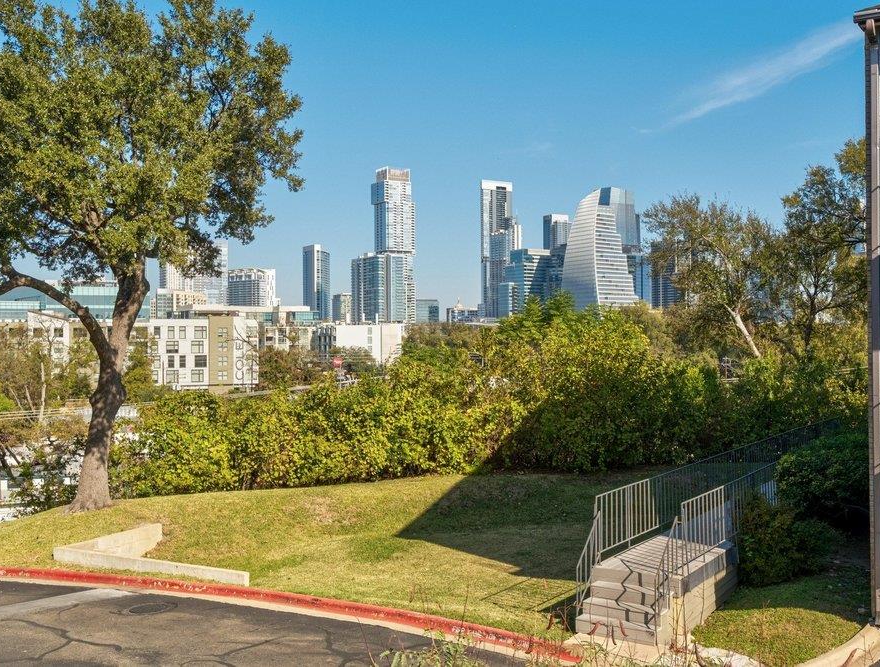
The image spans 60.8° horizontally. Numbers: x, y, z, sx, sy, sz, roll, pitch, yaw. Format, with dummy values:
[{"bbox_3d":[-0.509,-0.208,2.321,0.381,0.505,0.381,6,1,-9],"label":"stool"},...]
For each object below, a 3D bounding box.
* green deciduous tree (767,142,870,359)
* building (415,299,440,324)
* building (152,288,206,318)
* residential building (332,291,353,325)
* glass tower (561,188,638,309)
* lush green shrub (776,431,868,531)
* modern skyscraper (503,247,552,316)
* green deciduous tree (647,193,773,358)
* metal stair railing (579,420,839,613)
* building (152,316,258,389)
[{"bbox_3d":[15.300,-1.400,30.000,5.200,11.600,5.200,0,0,24],"label":"green deciduous tree"},{"bbox_3d":[-18.000,-20.000,1060.000,33.000,54.000,29.000,0,0,-30],"label":"building"},{"bbox_3d":[-228.000,-14.000,660.000,45.000,49.000,30.000,0,0,-30],"label":"building"},{"bbox_3d":[-157.000,-27.500,1230.000,26.000,77.000,30.000,0,0,-31],"label":"residential building"},{"bbox_3d":[188.000,-76.000,873.000,60.000,178.000,60.000,0,0,-30],"label":"glass tower"},{"bbox_3d":[7.650,2.850,14.800,2.000,1.950,1.900,0,0,24],"label":"lush green shrub"},{"bbox_3d":[109.000,-46.000,932.000,42.000,117.000,44.000,0,0,-30],"label":"modern skyscraper"},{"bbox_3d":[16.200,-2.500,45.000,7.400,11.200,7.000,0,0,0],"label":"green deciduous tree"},{"bbox_3d":[7.100,3.150,15.700,1.350,1.700,14.600,-1,0,41],"label":"metal stair railing"},{"bbox_3d":[-53.500,4.100,173.000,22.000,16.800,16.000,0,0,-1],"label":"building"}]

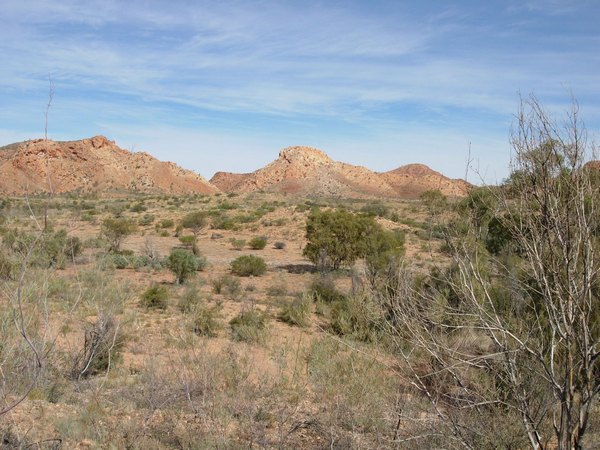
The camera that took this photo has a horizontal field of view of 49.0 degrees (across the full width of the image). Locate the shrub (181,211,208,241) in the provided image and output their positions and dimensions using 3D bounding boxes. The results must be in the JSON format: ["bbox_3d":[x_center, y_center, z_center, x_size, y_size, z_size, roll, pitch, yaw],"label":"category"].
[{"bbox_3d":[-10.452,-0.173,65.191,2.774,2.525,2.497,0,3,-9],"label":"shrub"}]

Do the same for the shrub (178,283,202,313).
[{"bbox_3d":[-4.084,2.680,24.537,0.895,1.081,0.806,0,3,-9],"label":"shrub"}]

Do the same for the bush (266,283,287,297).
[{"bbox_3d":[-1.094,3.015,30.834,0.933,0.558,0.840,0,3,0],"label":"bush"}]

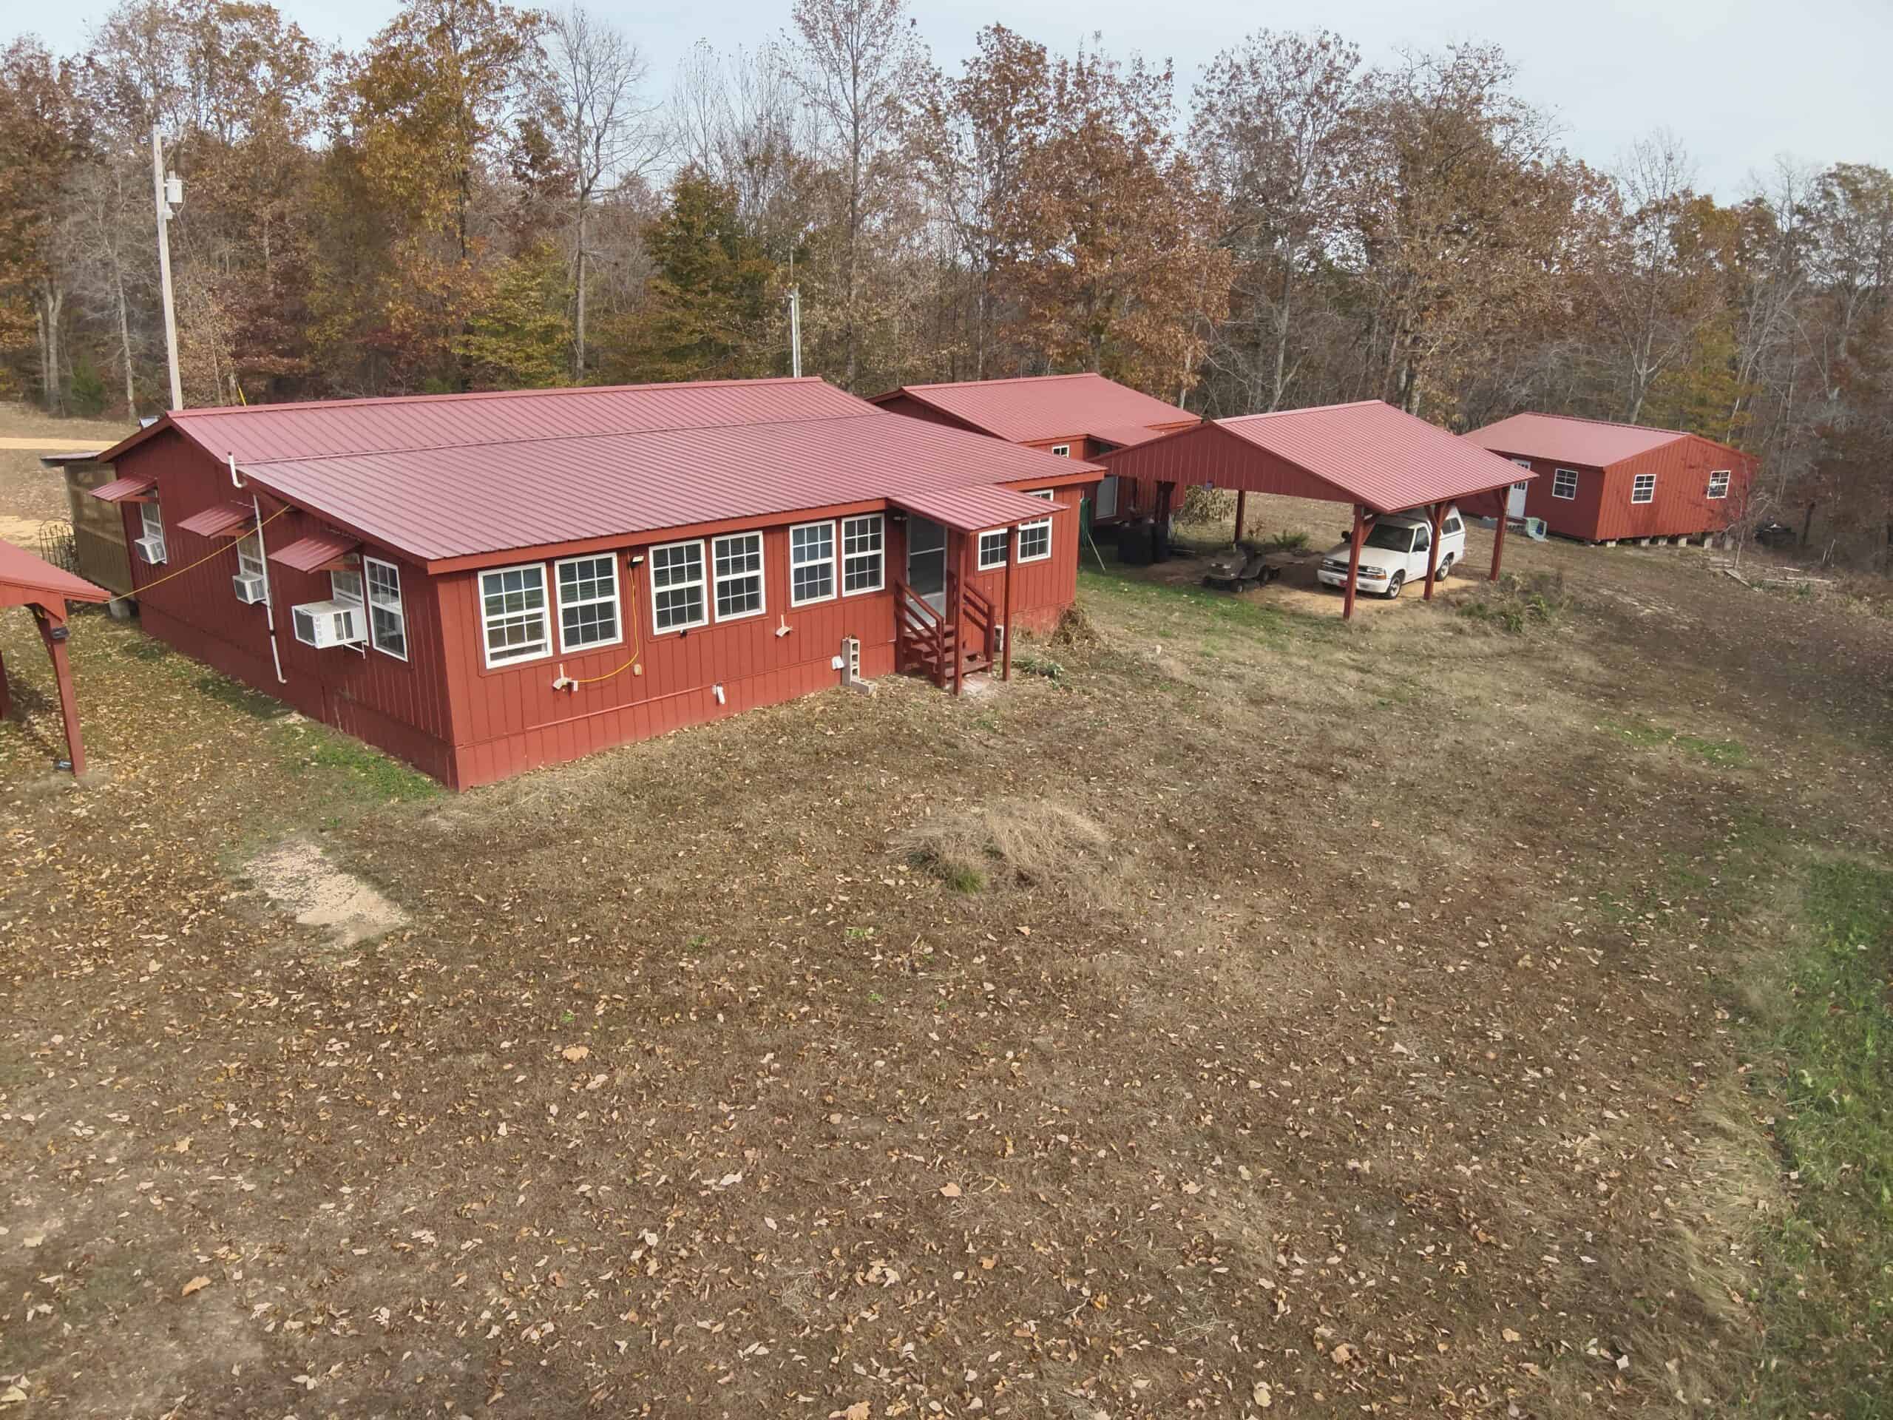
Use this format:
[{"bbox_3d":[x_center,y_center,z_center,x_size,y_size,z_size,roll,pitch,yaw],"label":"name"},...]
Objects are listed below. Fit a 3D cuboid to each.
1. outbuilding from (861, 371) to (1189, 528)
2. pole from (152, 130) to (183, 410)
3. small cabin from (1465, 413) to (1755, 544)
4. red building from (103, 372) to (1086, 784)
[{"bbox_3d":[1.841,-7.108,36.313,7.843,3.904,8.269,15,22,39],"label":"outbuilding"},{"bbox_3d":[-22.157,-11.234,37.953,0.700,10.426,0.450,-4,17,-29],"label":"pole"},{"bbox_3d":[23.854,-8.666,48.246,7.073,3.772,7.636,-6,18,-19],"label":"small cabin"},{"bbox_3d":[-5.537,-3.437,23.613,13.415,4.186,13.233,16,23,41],"label":"red building"}]

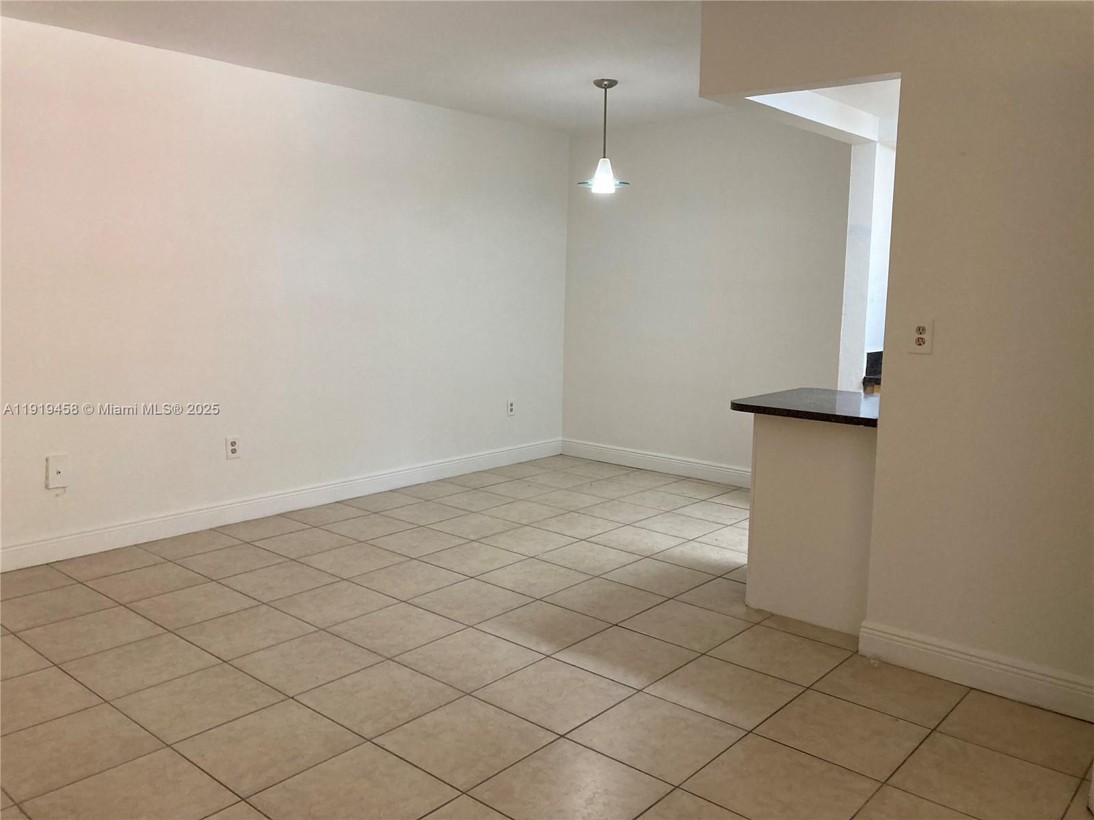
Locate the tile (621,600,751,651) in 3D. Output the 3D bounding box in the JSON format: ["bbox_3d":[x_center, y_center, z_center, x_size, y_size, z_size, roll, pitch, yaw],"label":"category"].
[{"bbox_3d":[0.562,0.867,3.559,0.400,0.012,0.400,8,11,40],"label":"tile"}]

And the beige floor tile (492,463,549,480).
[{"bbox_3d":[-0.211,0.444,6.350,0.380,0.010,0.404,8,11,40],"label":"beige floor tile"}]

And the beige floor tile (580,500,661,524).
[{"bbox_3d":[0.440,0.617,5.307,0.407,0.010,0.407,8,11,40],"label":"beige floor tile"}]

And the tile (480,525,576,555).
[{"bbox_3d":[-0.098,0.699,4.691,0.407,0.010,0.407,8,11,40],"label":"tile"}]

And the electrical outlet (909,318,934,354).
[{"bbox_3d":[1.273,-0.251,3.016,0.073,0.117,0.010,8,11,40],"label":"electrical outlet"}]

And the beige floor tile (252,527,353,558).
[{"bbox_3d":[-1.250,0.693,4.584,0.402,0.010,0.402,8,11,40],"label":"beige floor tile"}]

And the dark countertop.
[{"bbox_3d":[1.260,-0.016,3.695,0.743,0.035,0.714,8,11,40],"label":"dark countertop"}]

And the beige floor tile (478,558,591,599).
[{"bbox_3d":[-0.054,0.777,4.067,0.400,0.012,0.400,8,11,40],"label":"beige floor tile"}]

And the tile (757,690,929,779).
[{"bbox_3d":[0.911,0.995,2.726,0.400,0.012,0.400,8,11,40],"label":"tile"}]

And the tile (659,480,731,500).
[{"bbox_3d":[0.968,0.532,5.851,0.400,0.012,0.400,8,11,40],"label":"tile"}]

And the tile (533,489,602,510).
[{"bbox_3d":[0.130,0.570,5.525,0.400,0.010,0.400,8,11,40],"label":"tile"}]

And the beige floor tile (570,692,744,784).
[{"bbox_3d":[0.334,0.987,2.672,0.400,0.012,0.400,8,11,40],"label":"beige floor tile"}]

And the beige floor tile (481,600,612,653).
[{"bbox_3d":[-0.015,0.869,3.544,0.407,0.010,0.407,8,11,40],"label":"beige floor tile"}]

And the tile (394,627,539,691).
[{"bbox_3d":[-0.280,0.903,3.207,0.400,0.010,0.400,8,11,40],"label":"tile"}]

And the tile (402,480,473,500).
[{"bbox_3d":[-0.750,0.529,5.787,0.378,0.010,0.407,8,11,40],"label":"tile"}]

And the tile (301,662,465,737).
[{"bbox_3d":[-0.549,0.947,2.914,0.402,0.010,0.402,8,11,40],"label":"tile"}]

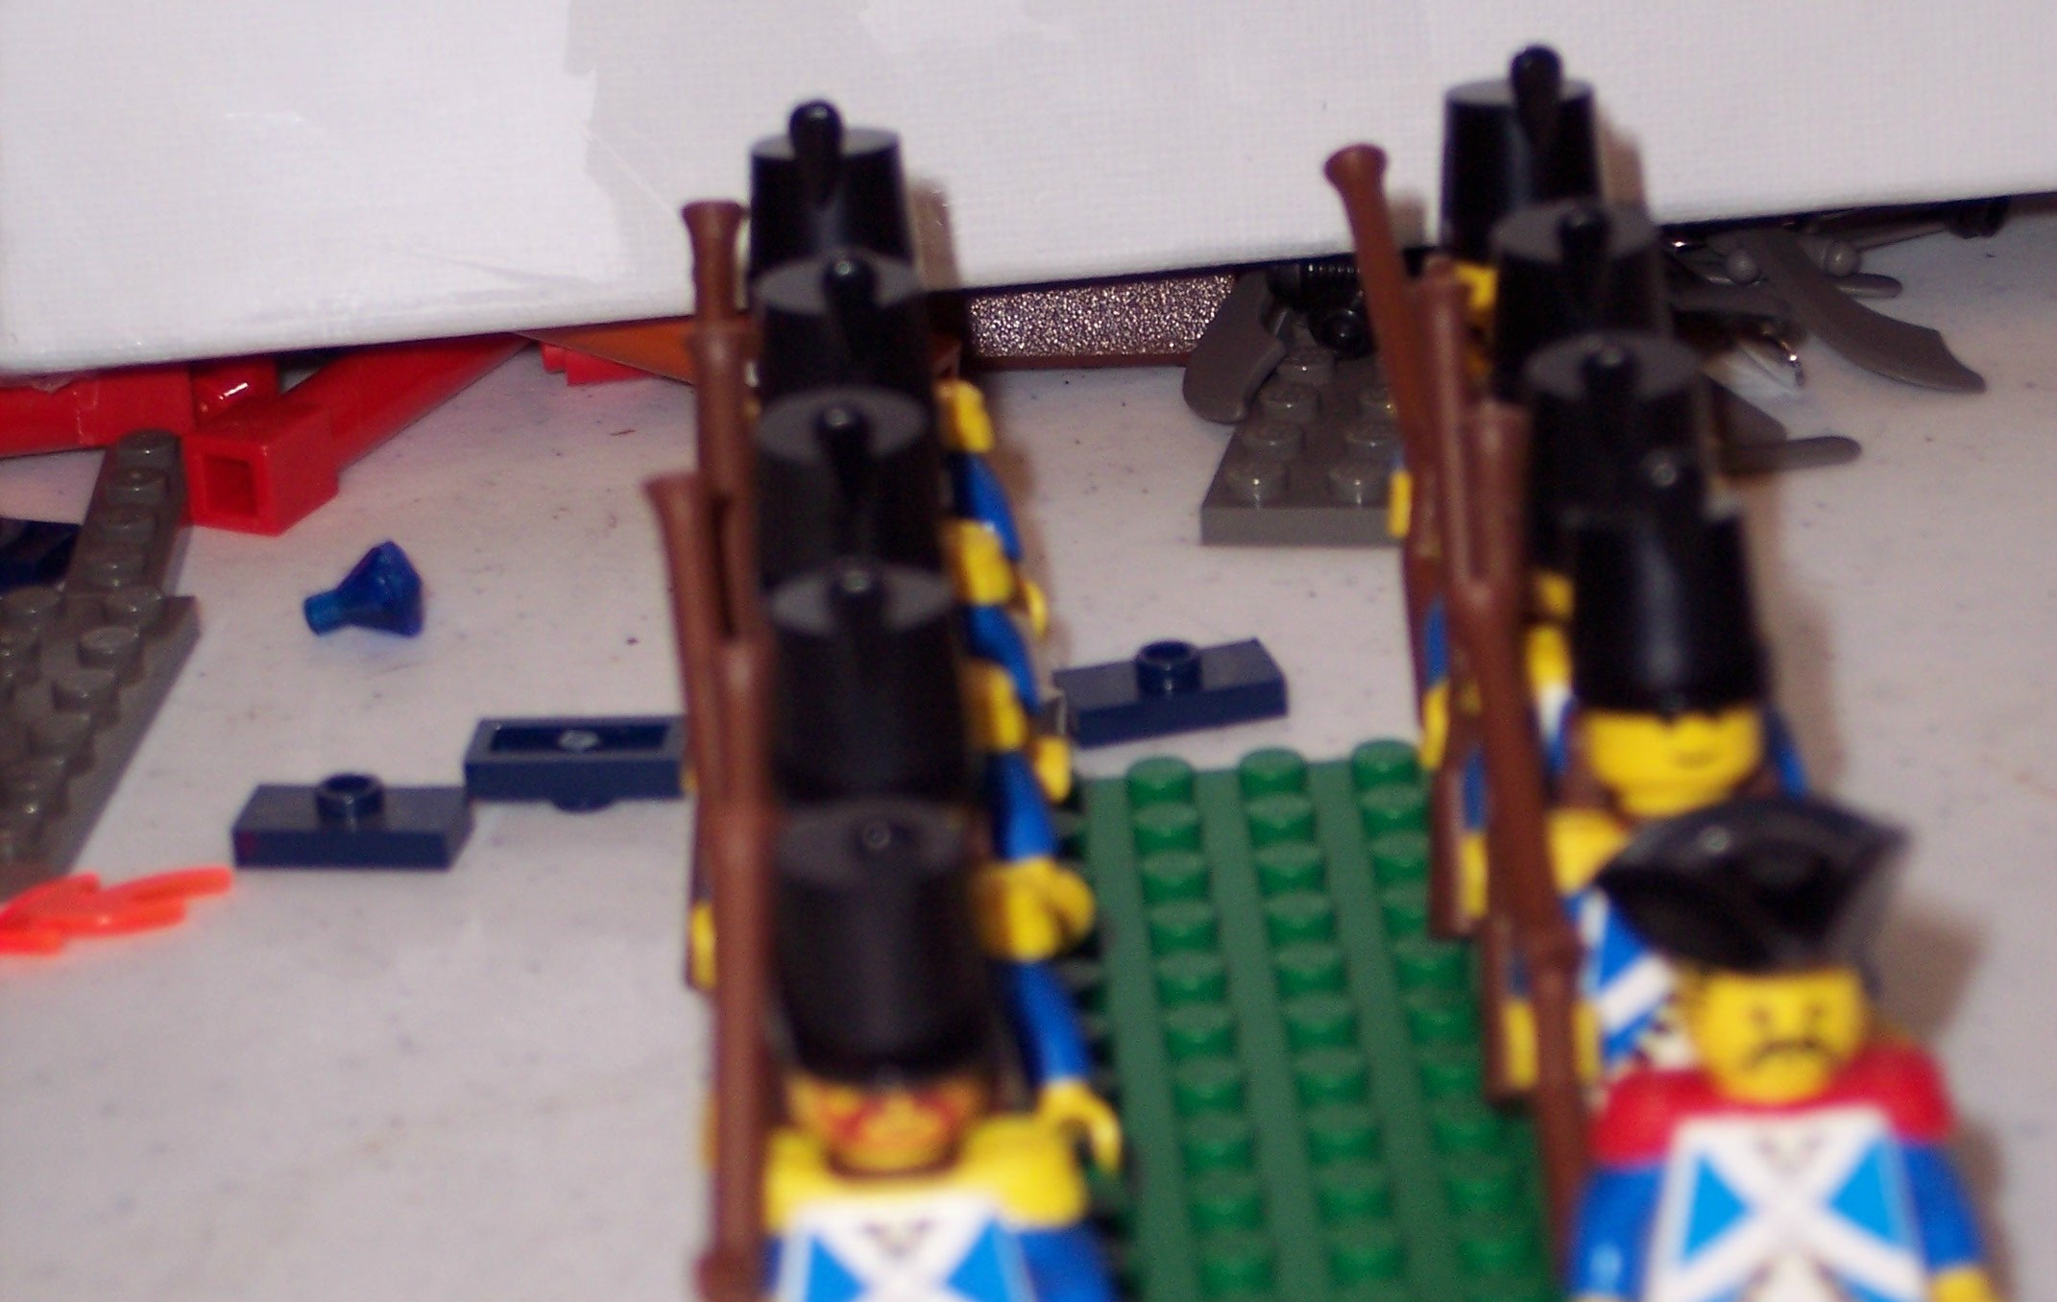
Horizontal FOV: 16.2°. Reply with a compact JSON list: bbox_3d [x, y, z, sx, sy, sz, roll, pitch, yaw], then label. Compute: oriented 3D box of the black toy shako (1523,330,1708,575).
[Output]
[{"bbox_3d":[0.036,-0.014,0.443,0.011,0.016,0.013,0,24,10],"label":"black toy shako"}]

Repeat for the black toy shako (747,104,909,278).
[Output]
[{"bbox_3d":[-0.014,-0.031,0.492,0.011,0.016,0.012,-3,23,3],"label":"black toy shako"}]

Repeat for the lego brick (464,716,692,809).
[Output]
[{"bbox_3d":[-0.032,0.009,0.524,0.016,0.005,0.008,-1,23,6],"label":"lego brick"}]

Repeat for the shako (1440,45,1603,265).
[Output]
[{"bbox_3d":[0.033,-0.034,0.487,0.011,0.016,0.013,-6,15,-4],"label":"shako"}]

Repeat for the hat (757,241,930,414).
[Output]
[{"bbox_3d":[-0.012,-0.020,0.467,0.011,0.016,0.012,-7,26,-7],"label":"hat"}]

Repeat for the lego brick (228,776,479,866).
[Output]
[{"bbox_3d":[-0.049,0.012,0.519,0.016,0.005,0.008,0,24,9],"label":"lego brick"}]

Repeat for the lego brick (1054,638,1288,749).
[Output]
[{"bbox_3d":[0.010,0.002,0.526,0.016,0.005,0.008,-9,24,-12],"label":"lego brick"}]

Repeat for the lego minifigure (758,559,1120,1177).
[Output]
[{"bbox_3d":[-0.008,0.018,0.427,0.025,0.054,0.017,-4,23,-1],"label":"lego minifigure"}]

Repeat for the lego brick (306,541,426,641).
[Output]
[{"bbox_3d":[-0.051,-0.004,0.555,0.010,0.008,0.008,-14,19,19],"label":"lego brick"}]

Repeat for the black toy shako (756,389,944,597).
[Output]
[{"bbox_3d":[-0.011,-0.010,0.444,0.011,0.016,0.012,-6,29,-5],"label":"black toy shako"}]

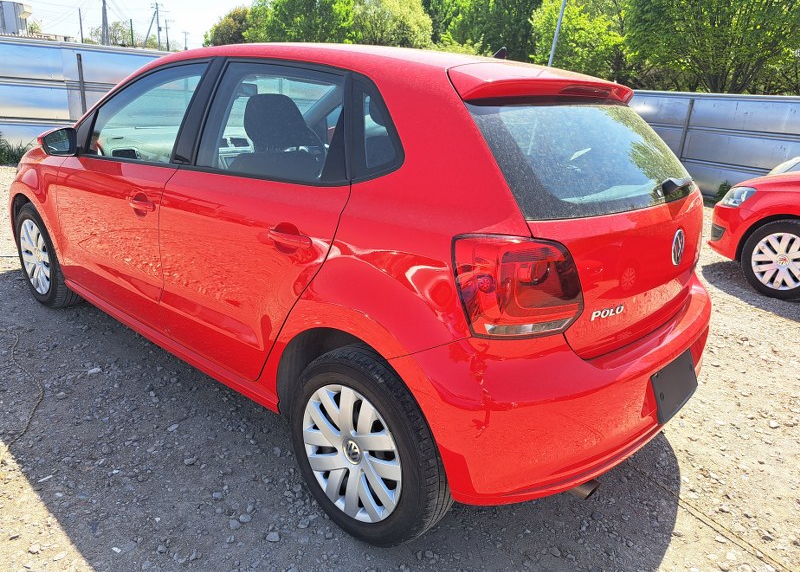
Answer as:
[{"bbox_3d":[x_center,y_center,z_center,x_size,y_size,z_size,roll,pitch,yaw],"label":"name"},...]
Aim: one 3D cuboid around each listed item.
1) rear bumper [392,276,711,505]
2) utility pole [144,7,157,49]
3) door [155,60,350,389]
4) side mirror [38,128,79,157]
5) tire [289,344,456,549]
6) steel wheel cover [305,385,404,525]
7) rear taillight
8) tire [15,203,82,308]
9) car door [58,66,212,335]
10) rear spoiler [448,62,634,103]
[{"bbox_3d":[0.701,0.210,1.913,0.570,0.500,1.670,19,24,36],"label":"rear bumper"},{"bbox_3d":[-29.769,-29.492,68.228,0.500,9.270,0.400,-3,21,-22],"label":"utility pole"},{"bbox_3d":[-0.457,-0.200,1.826,0.990,1.030,0.220,19,24,36],"label":"door"},{"bbox_3d":[-1.491,-0.638,2.436,0.120,0.140,0.200,19,24,36],"label":"side mirror"},{"bbox_3d":[-0.085,0.469,1.708,0.600,0.600,0.185,19,25,36],"label":"tire"},{"bbox_3d":[-0.136,0.491,1.652,0.420,0.420,0.050,19,25,36],"label":"steel wheel cover"},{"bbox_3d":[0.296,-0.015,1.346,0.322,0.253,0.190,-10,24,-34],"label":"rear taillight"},{"bbox_3d":[-1.990,-0.173,3.153,0.600,0.600,0.190,19,24,36],"label":"tire"},{"bbox_3d":[-1.135,-0.434,2.352,1.090,1.060,0.250,19,25,36],"label":"car door"},{"bbox_3d":[0.522,-0.650,1.803,0.240,0.120,1.160,19,25,36],"label":"rear spoiler"}]

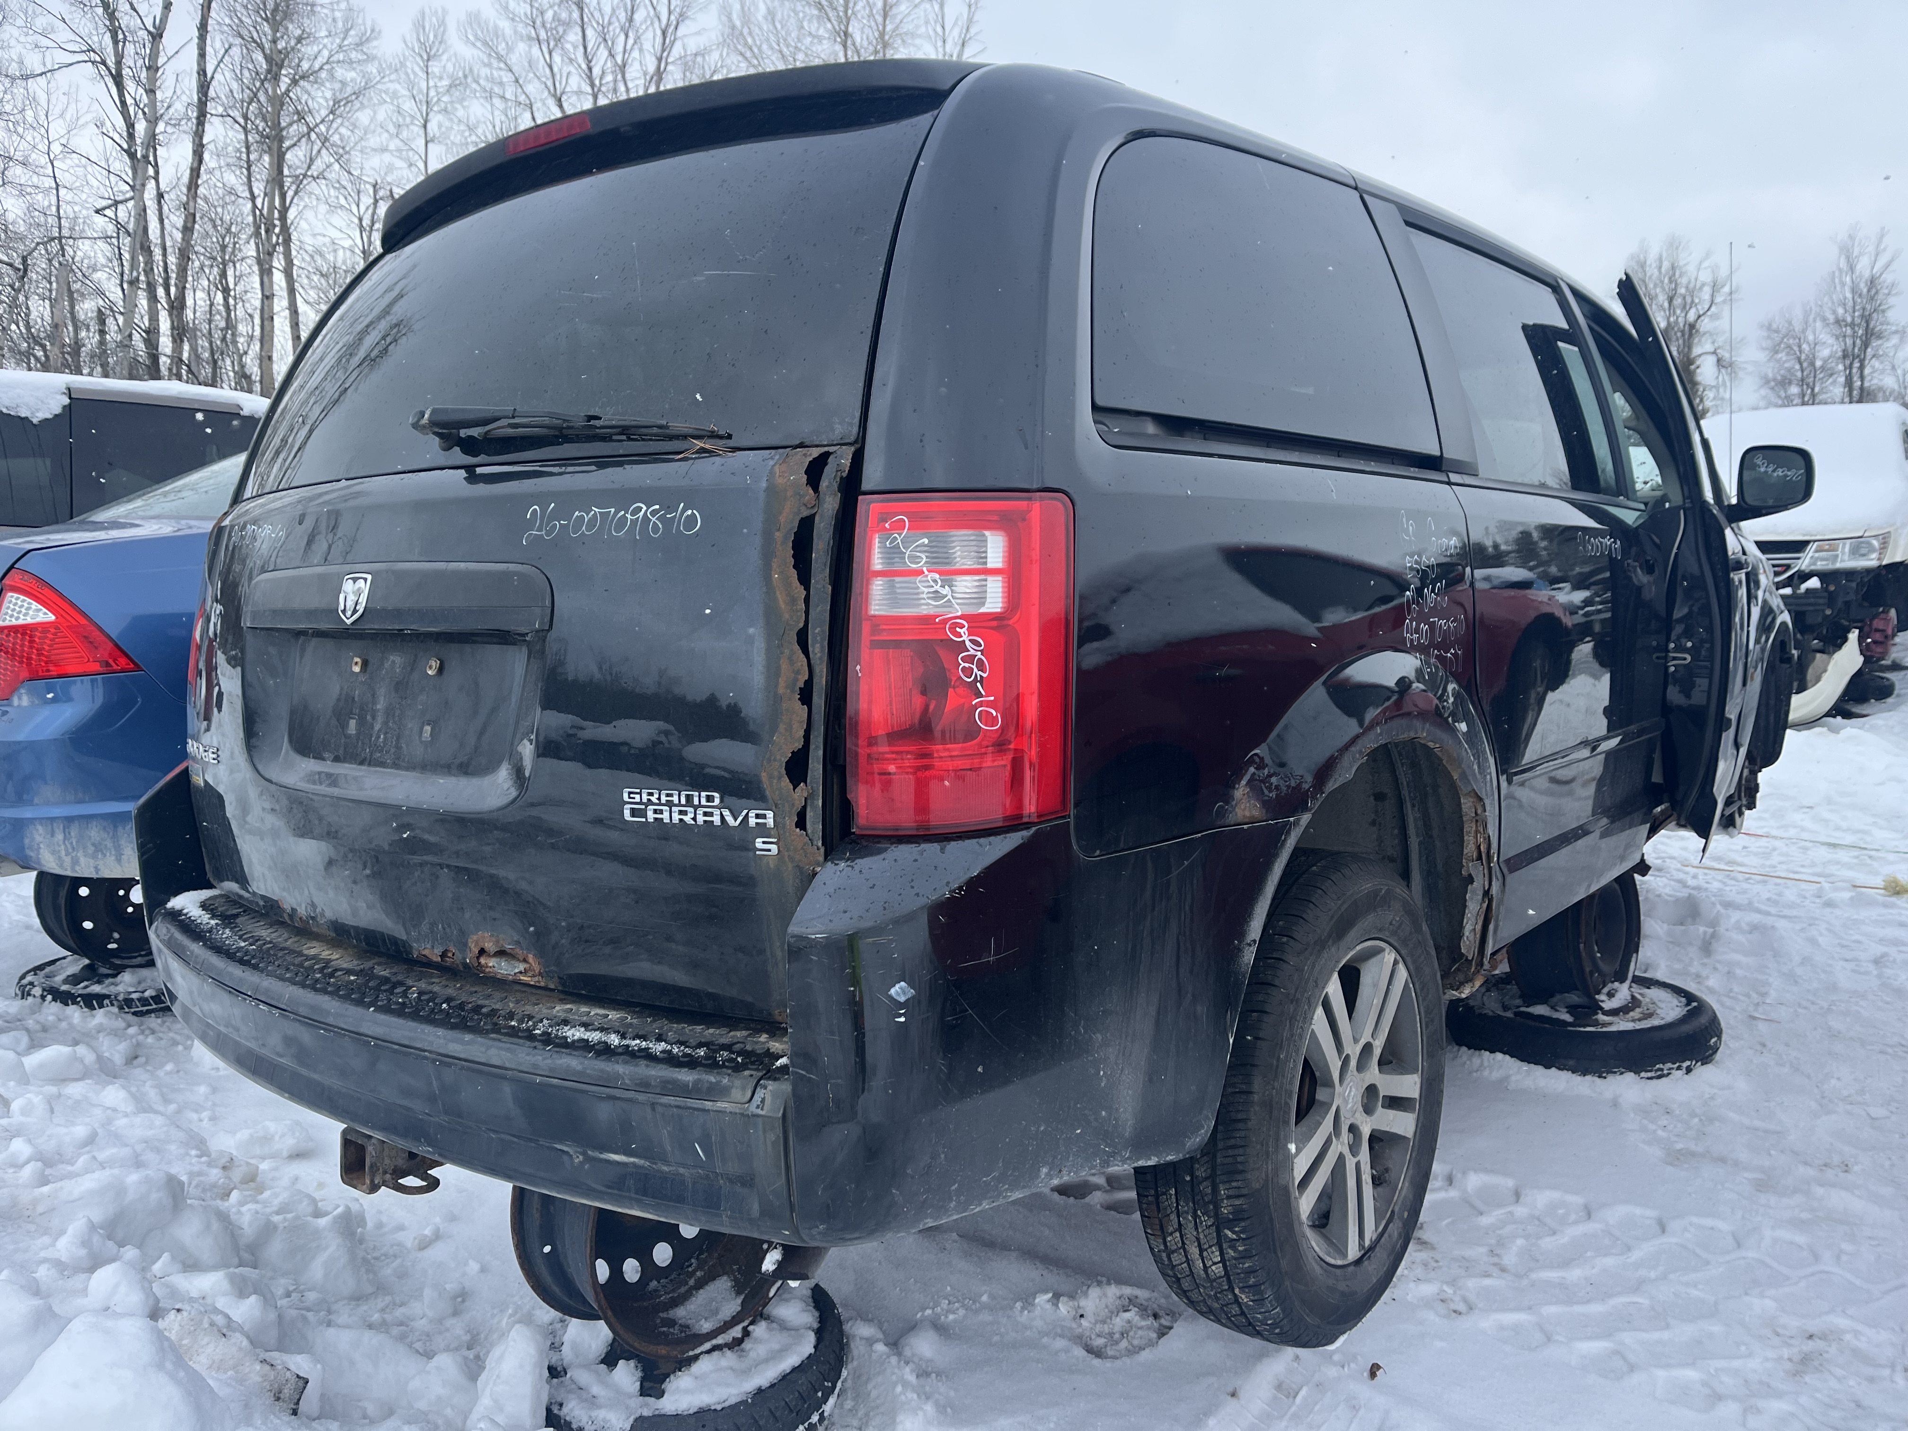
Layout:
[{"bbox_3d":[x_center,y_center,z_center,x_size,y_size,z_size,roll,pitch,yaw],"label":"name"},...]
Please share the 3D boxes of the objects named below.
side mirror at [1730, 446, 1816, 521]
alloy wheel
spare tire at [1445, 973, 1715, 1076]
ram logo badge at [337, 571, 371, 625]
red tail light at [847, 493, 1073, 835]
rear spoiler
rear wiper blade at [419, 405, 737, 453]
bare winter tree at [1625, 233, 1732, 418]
[{"bbox_3d":[2.173,-0.614,3.805,0.215,0.205,0.140,3,6,34],"label":"side mirror"},{"bbox_3d":[0.537,0.567,2.176,0.180,0.466,0.466,3,6,38],"label":"alloy wheel"},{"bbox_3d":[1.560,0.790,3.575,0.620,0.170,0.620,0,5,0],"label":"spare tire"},{"bbox_3d":[-0.755,-0.146,1.812,0.058,0.067,0.012,3,-9,38],"label":"ram logo badge"},{"bbox_3d":[0.012,-0.054,1.473,0.215,0.338,0.125,2,6,30],"label":"red tail light"},{"bbox_3d":[-0.507,-0.806,2.080,1.260,0.130,0.230,3,6,38],"label":"rear spoiler"},{"bbox_3d":[-0.459,-0.327,1.670,0.525,0.055,0.055,8,-8,30],"label":"rear wiper blade"},{"bbox_3d":[22.866,-9.163,45.498,3.800,12.000,3.800,0,5,0],"label":"bare winter tree"}]

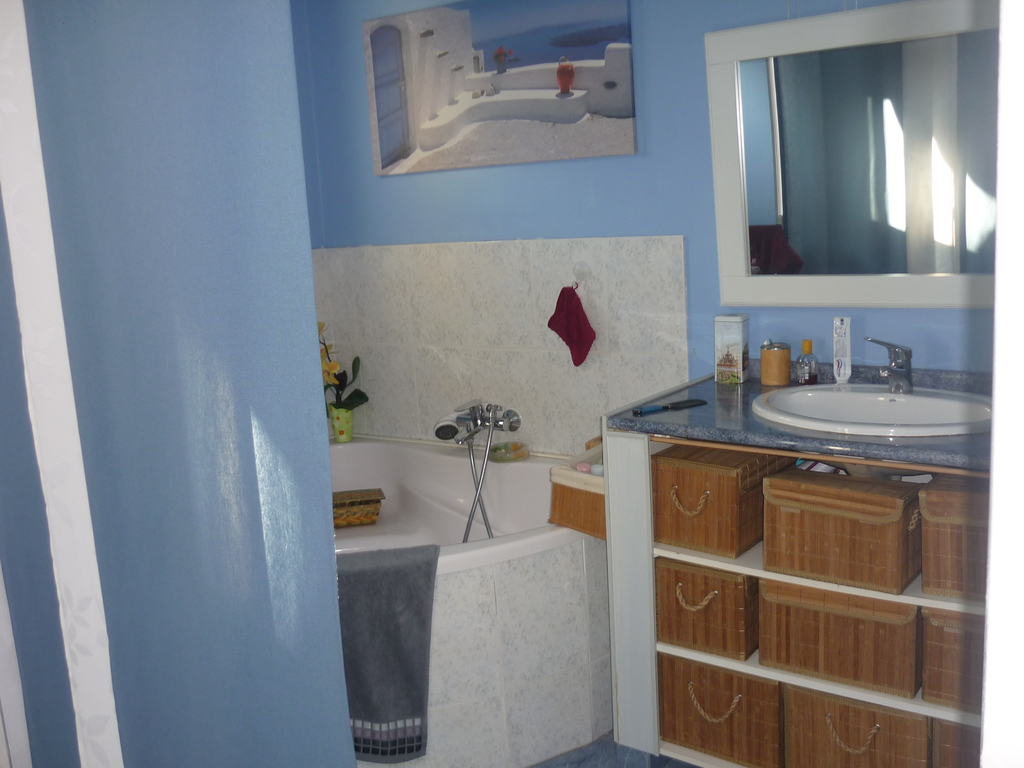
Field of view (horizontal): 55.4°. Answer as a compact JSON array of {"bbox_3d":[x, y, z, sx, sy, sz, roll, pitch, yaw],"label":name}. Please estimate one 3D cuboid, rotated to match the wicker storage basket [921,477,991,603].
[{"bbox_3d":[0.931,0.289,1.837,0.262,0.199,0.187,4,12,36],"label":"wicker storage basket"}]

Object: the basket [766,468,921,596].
[{"bbox_3d":[0.680,0.280,1.983,0.270,0.194,0.187,4,12,36],"label":"basket"}]

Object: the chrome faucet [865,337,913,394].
[{"bbox_3d":[0.840,-0.042,2.155,0.060,0.138,0.155,4,12,36],"label":"chrome faucet"}]

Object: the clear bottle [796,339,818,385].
[{"bbox_3d":[0.740,-0.054,2.451,0.053,0.110,0.040,3,12,32],"label":"clear bottle"}]

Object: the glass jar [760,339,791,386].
[{"bbox_3d":[0.672,-0.052,2.478,0.076,0.104,0.076,-3,10,1],"label":"glass jar"}]

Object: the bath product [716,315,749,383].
[{"bbox_3d":[0.575,-0.091,2.542,0.074,0.169,0.060,3,12,33],"label":"bath product"}]

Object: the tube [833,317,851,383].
[{"bbox_3d":[0.788,-0.078,2.321,0.042,0.158,0.030,2,11,29],"label":"tube"}]

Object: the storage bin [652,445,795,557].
[{"bbox_3d":[0.474,0.247,2.232,0.203,0.198,0.265,4,12,36],"label":"storage bin"}]

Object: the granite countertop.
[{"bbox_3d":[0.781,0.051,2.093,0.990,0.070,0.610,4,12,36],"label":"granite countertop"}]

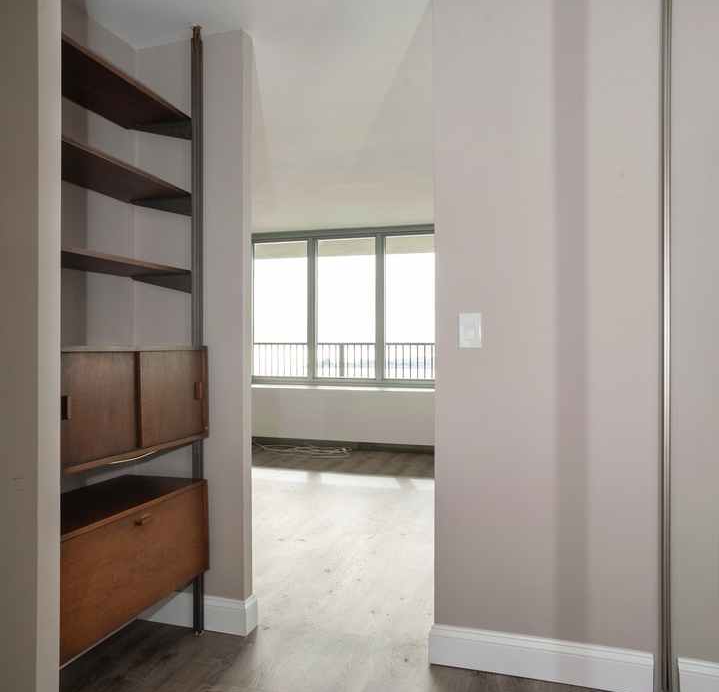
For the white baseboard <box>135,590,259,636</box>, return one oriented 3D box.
[{"bbox_3d":[-0.674,1.078,2.487,0.507,0.138,0.100,0,0,17],"label":"white baseboard"}]

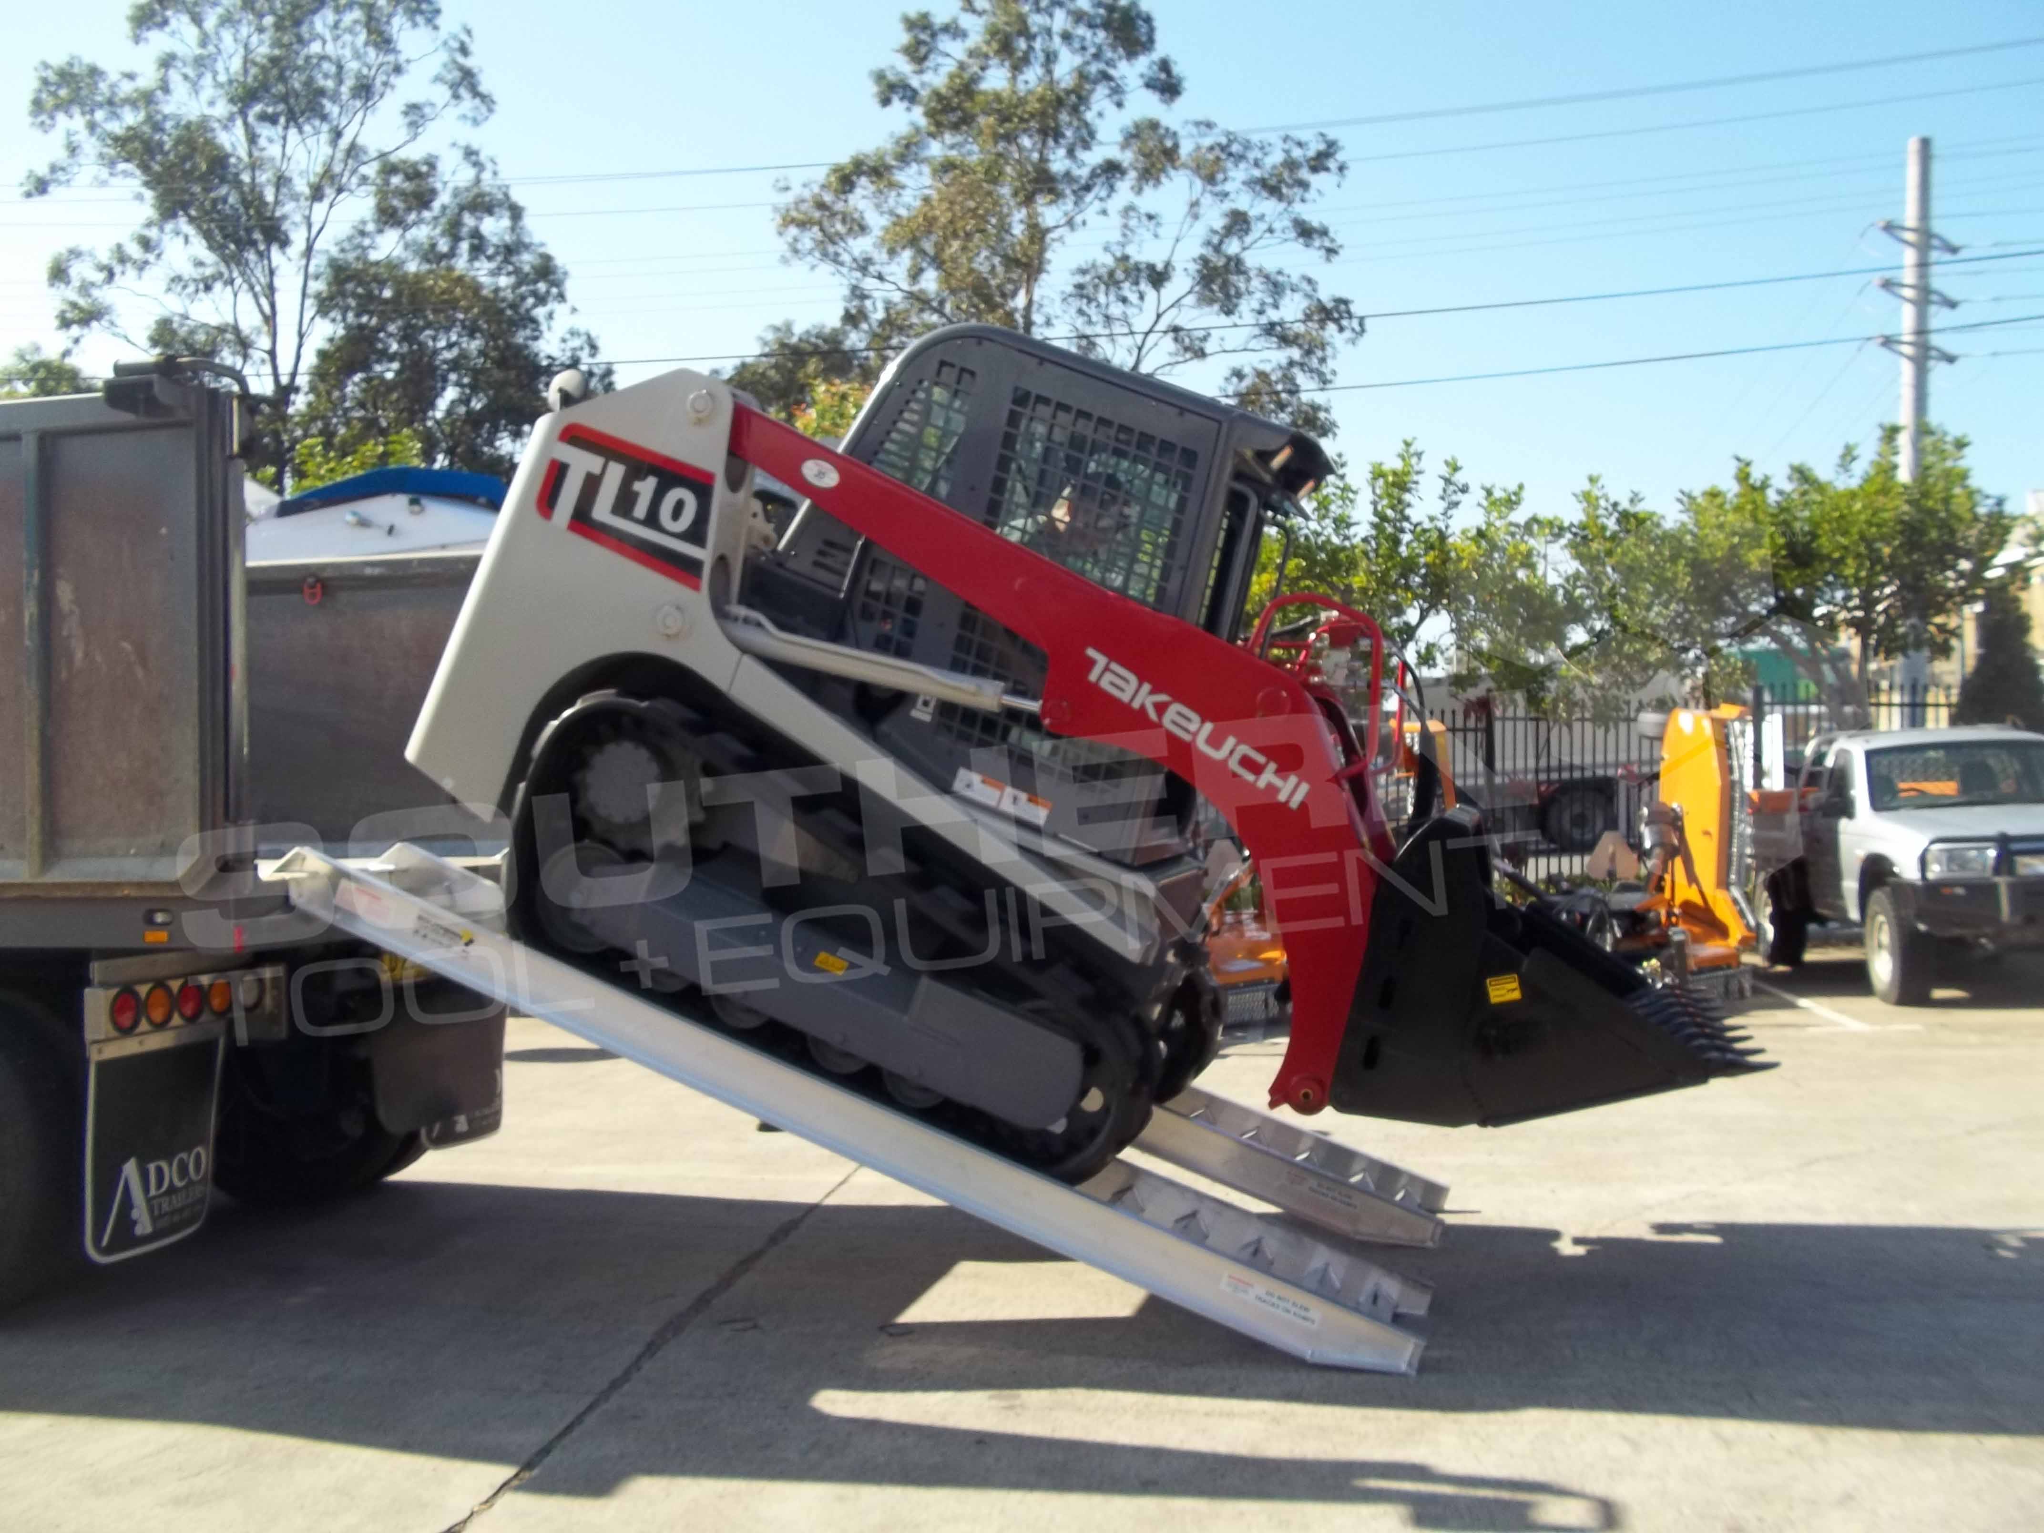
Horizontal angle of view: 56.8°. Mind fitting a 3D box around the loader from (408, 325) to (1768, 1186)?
[{"bbox_3d":[0.356,-0.018,5.999,3.930,2.176,1.833,22,6,13],"label":"loader"}]

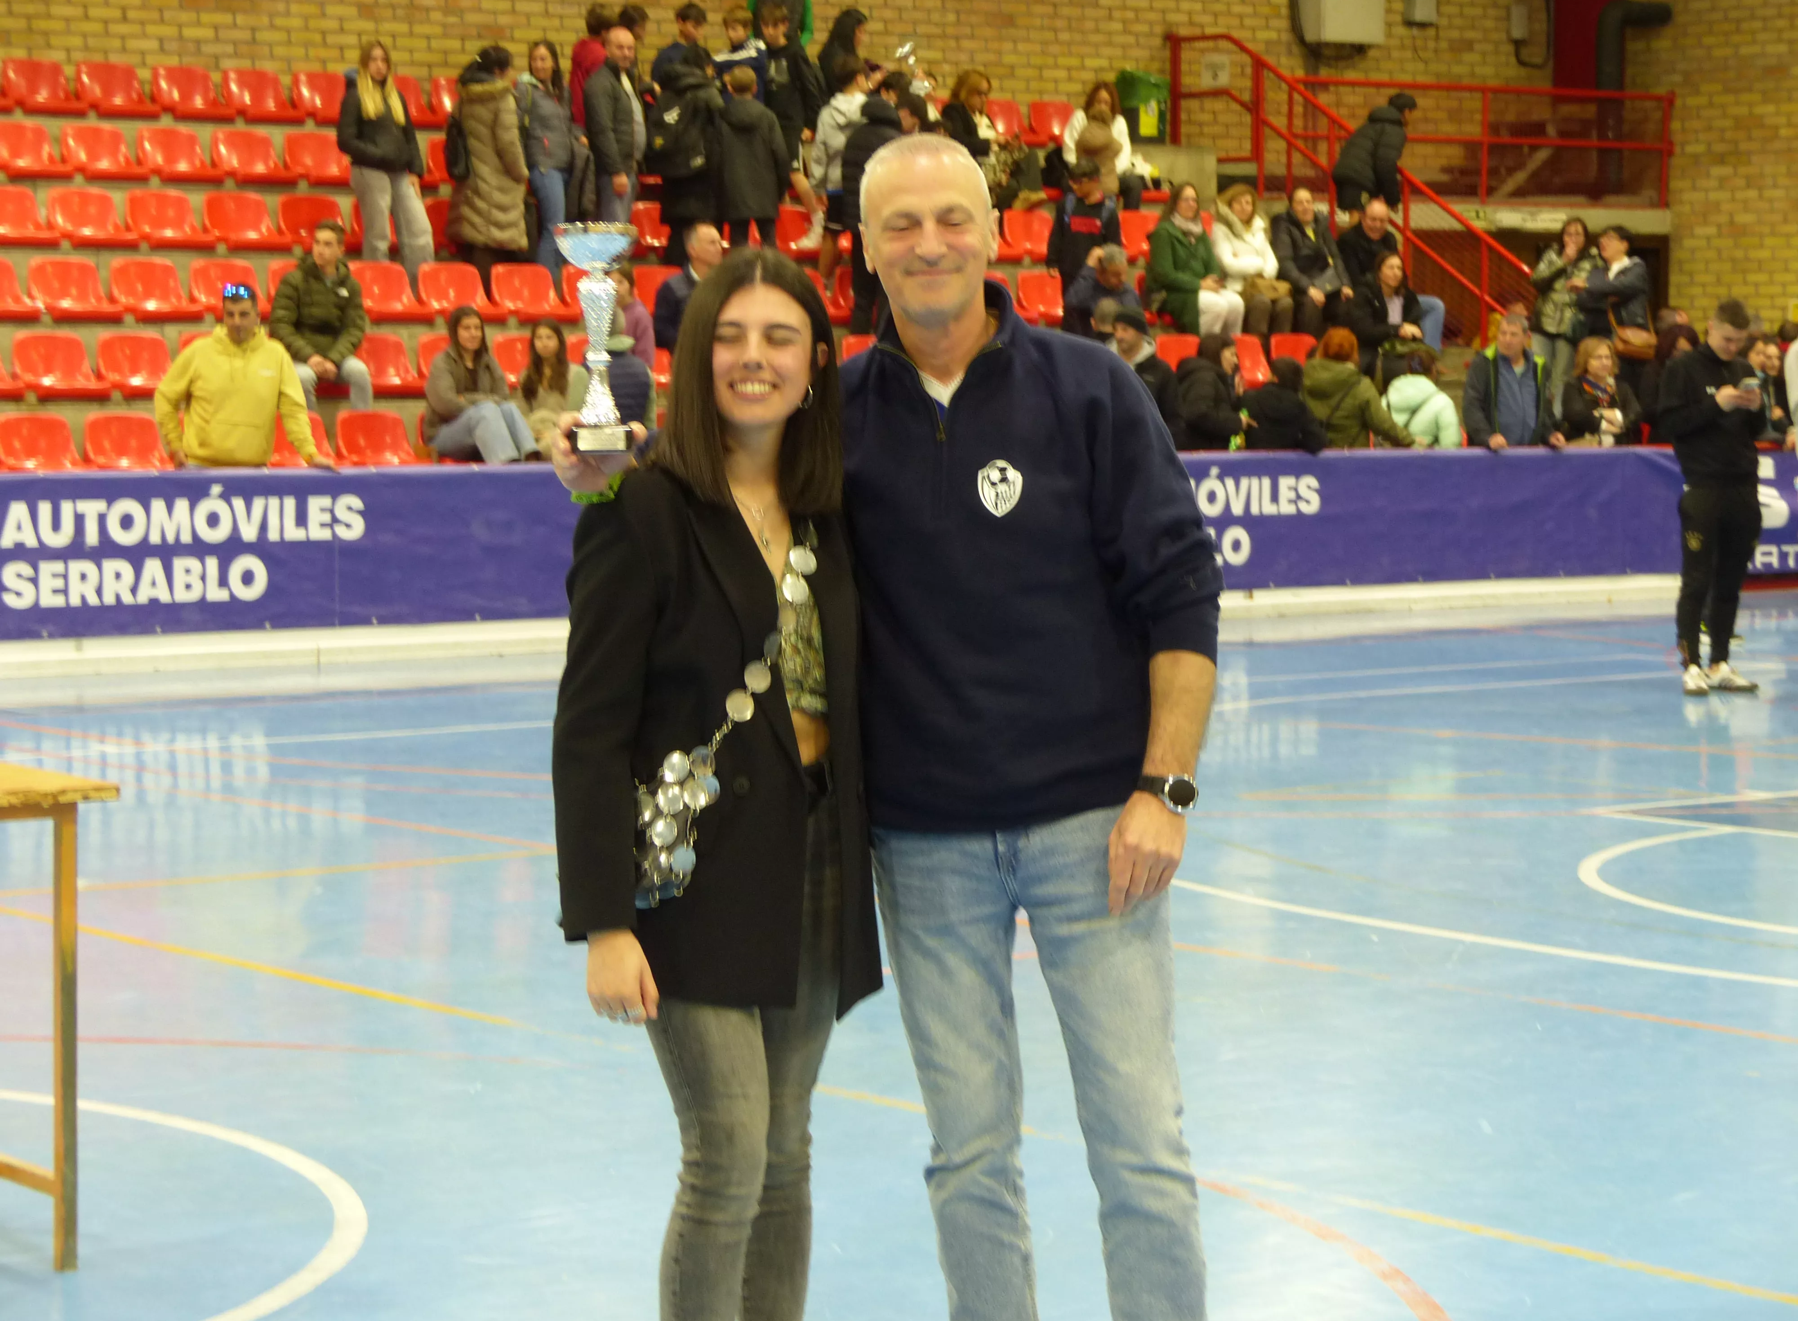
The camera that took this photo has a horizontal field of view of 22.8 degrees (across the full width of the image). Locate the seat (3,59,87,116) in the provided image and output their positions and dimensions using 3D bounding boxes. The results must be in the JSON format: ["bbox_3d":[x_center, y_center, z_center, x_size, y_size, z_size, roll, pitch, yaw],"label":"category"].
[{"bbox_3d":[-5.047,-3.373,26.330,0.421,0.328,0.382,-3,5,-38],"label":"seat"}]

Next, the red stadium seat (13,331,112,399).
[{"bbox_3d":[-4.350,-1.524,23.100,0.421,0.328,0.382,-3,5,-38],"label":"red stadium seat"}]

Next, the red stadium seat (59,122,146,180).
[{"bbox_3d":[-4.588,-2.927,25.743,0.421,0.328,0.382,-3,5,-38],"label":"red stadium seat"}]

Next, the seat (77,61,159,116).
[{"bbox_3d":[-4.660,-3.395,26.629,0.421,0.328,0.382,-3,5,-38],"label":"seat"}]

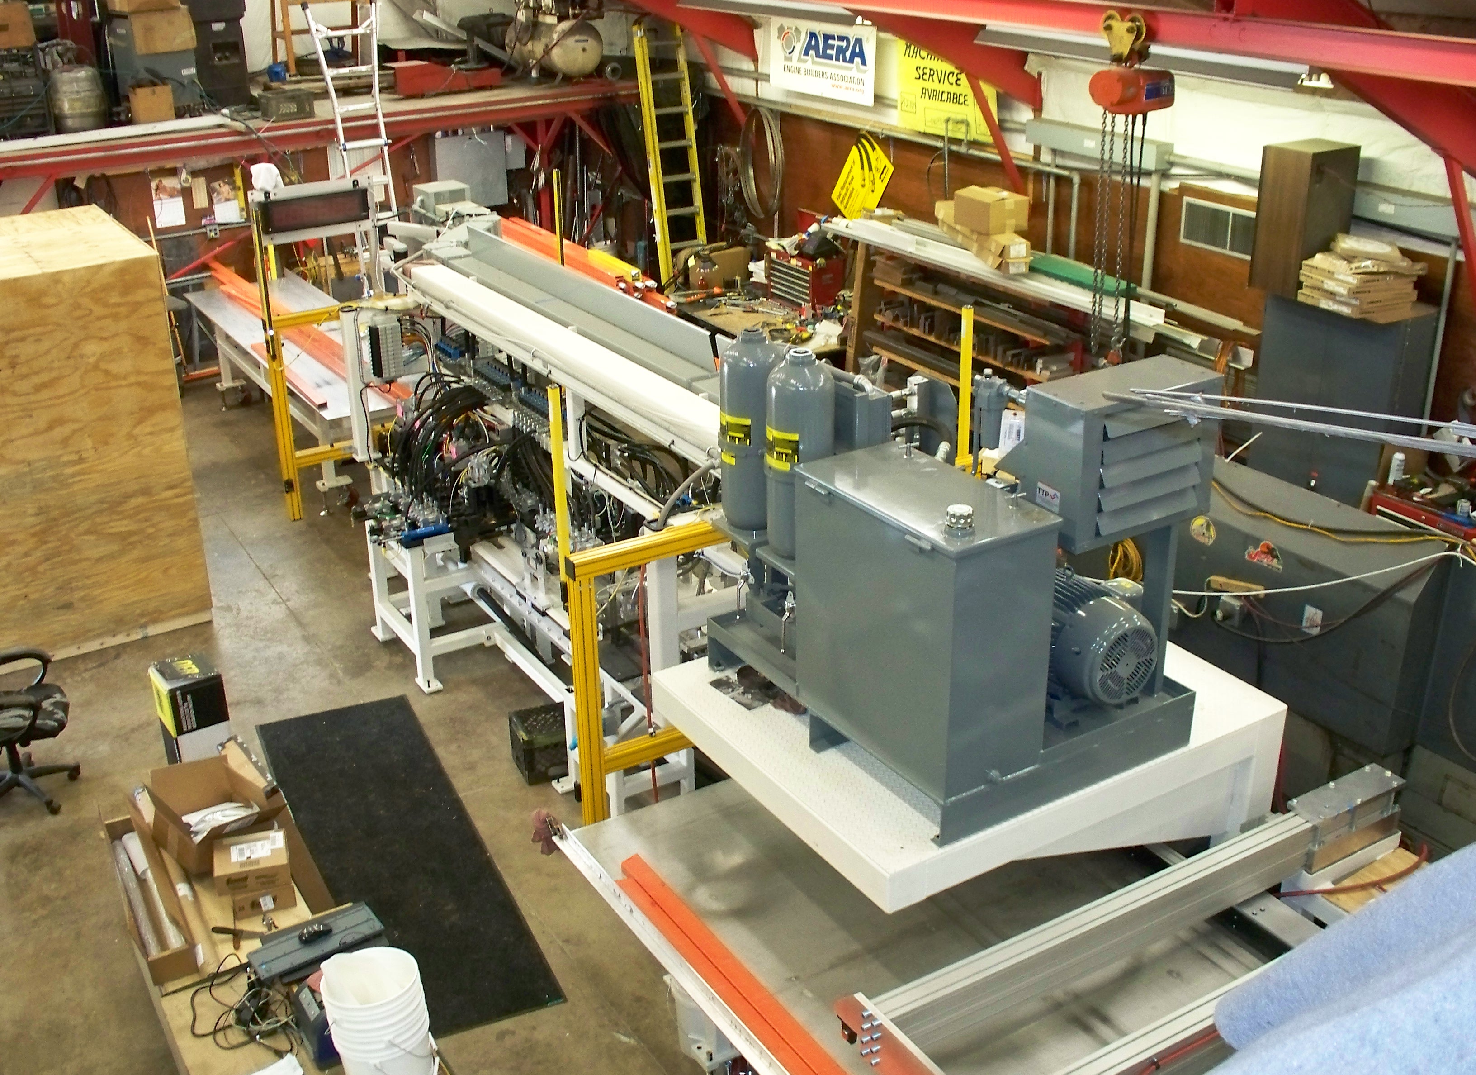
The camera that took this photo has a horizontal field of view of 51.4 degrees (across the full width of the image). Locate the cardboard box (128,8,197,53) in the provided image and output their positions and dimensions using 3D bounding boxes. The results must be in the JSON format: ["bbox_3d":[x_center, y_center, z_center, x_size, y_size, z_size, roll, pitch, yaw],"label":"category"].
[{"bbox_3d":[-4.676,-4.062,12.314,0.270,0.340,0.460,16,29,32],"label":"cardboard box"}]

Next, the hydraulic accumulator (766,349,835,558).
[{"bbox_3d":[0.216,-0.272,5.251,0.232,0.745,0.232,-1,24,0],"label":"hydraulic accumulator"}]

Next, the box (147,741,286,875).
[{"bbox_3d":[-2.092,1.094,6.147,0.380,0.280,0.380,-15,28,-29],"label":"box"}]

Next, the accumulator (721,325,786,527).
[{"bbox_3d":[0.057,-0.373,5.481,0.232,0.745,0.232,-1,24,0],"label":"accumulator"}]

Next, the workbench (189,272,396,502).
[{"bbox_3d":[-3.615,-1.331,13.282,1.140,0.830,4.240,-15,28,-29],"label":"workbench"}]

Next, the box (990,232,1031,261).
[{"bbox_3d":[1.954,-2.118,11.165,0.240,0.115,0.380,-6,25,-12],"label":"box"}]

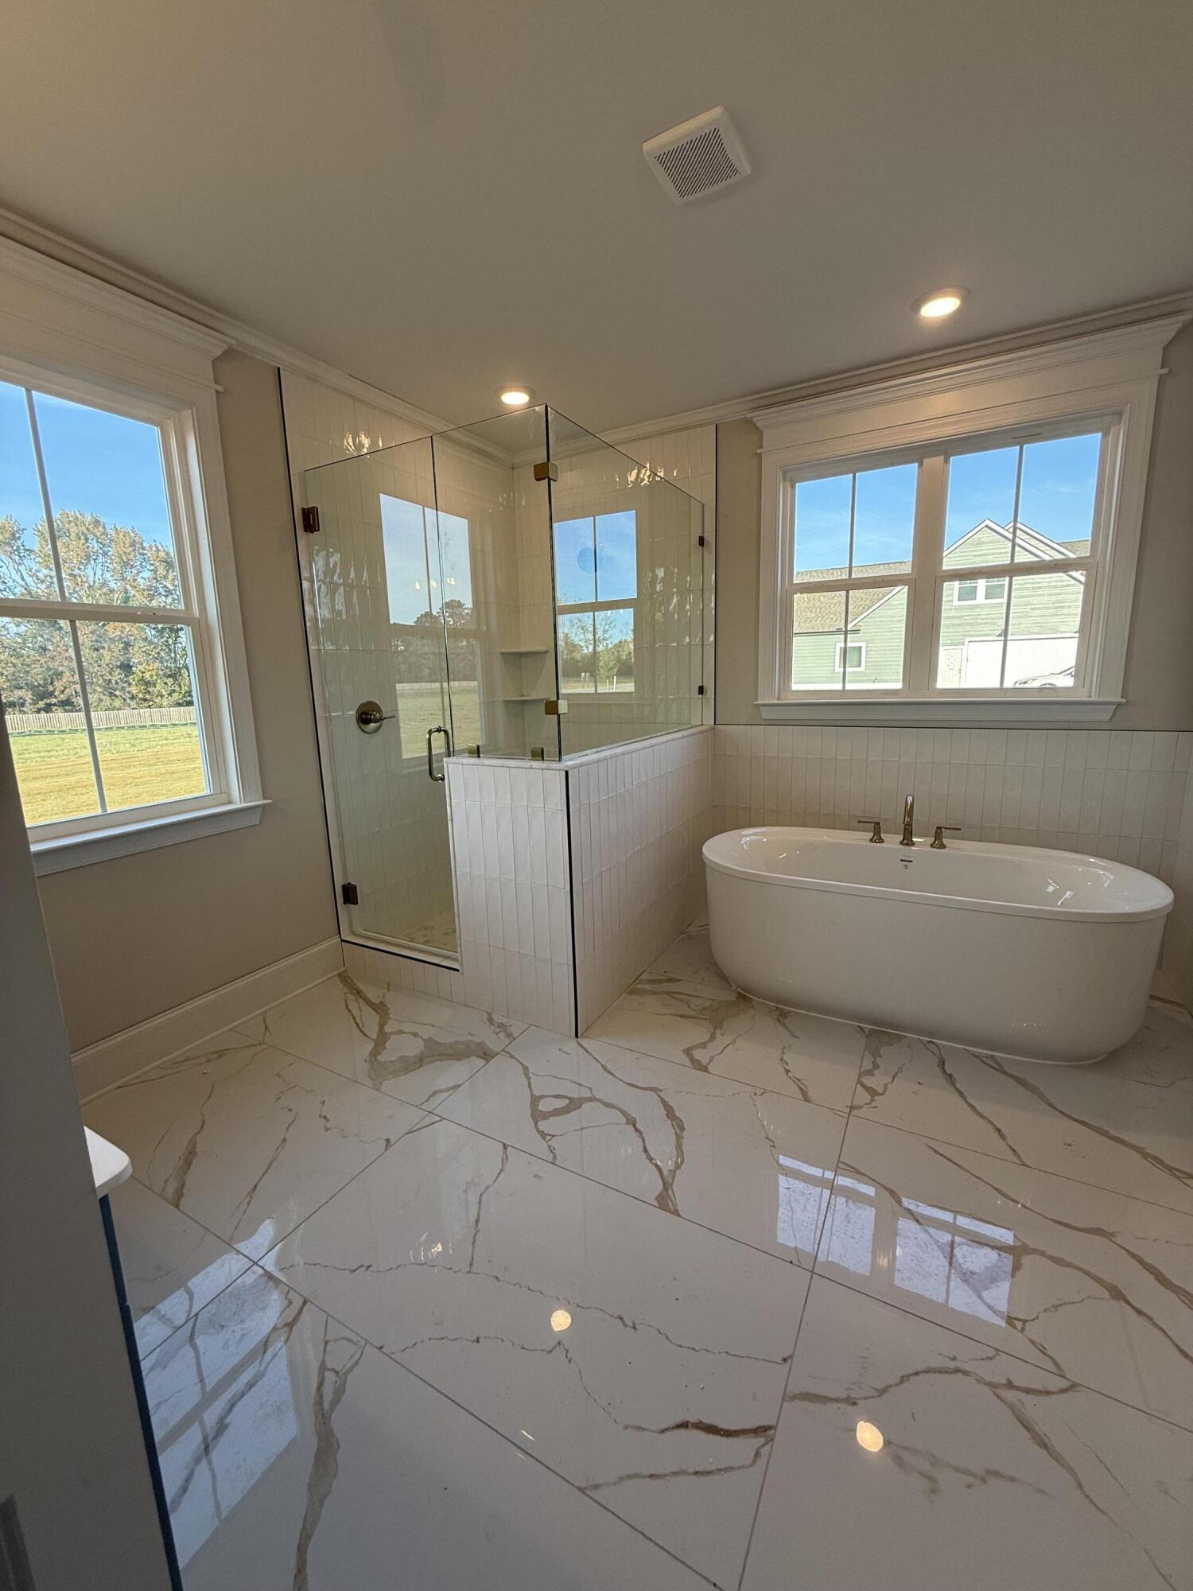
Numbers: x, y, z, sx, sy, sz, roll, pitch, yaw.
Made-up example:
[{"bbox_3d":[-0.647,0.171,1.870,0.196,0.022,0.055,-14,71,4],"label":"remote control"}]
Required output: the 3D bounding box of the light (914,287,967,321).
[{"bbox_3d":[1.304,-1.856,2.447,0.190,0.030,0.190,5,13,29],"label":"light"}]

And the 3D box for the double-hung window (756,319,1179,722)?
[{"bbox_3d":[1.548,-1.100,3.005,1.620,1.500,0.140,5,13,29],"label":"double-hung window"}]

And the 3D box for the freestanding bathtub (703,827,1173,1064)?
[{"bbox_3d":[1.308,0.564,2.761,1.670,0.595,0.850,5,13,29],"label":"freestanding bathtub"}]

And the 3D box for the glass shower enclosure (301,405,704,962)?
[{"bbox_3d":[-0.319,-0.455,3.351,1.280,2.150,1.540,5,13,29],"label":"glass shower enclosure"}]

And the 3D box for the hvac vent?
[{"bbox_3d":[0.273,-1.680,1.702,0.220,0.030,0.225,5,13,29],"label":"hvac vent"}]

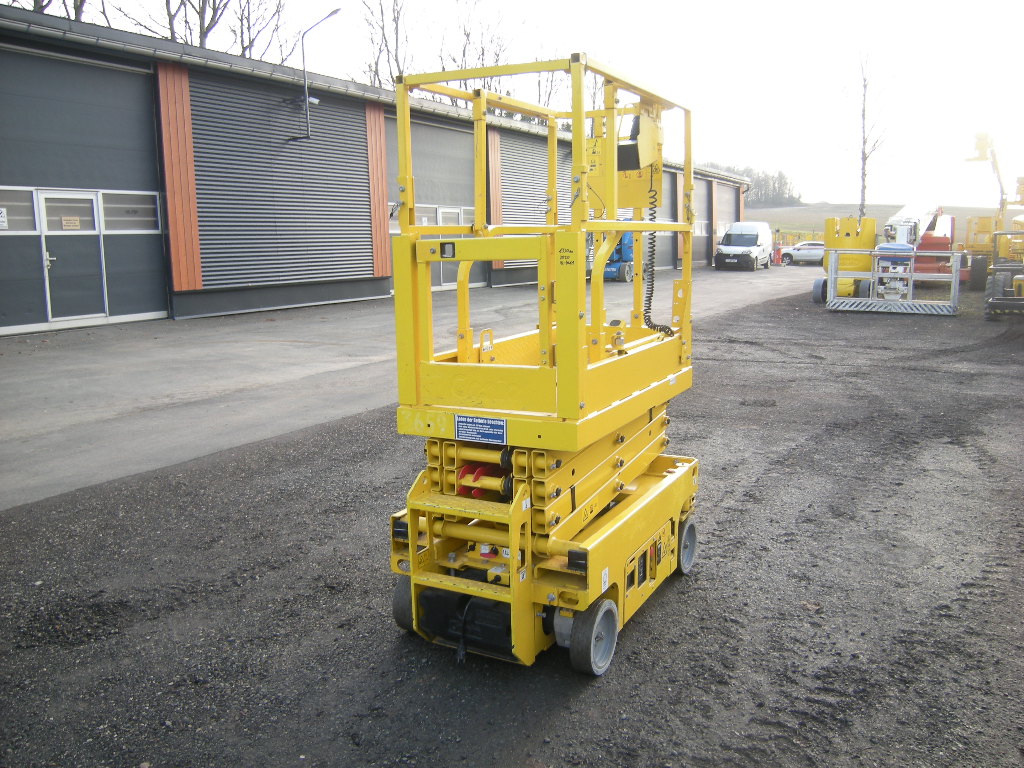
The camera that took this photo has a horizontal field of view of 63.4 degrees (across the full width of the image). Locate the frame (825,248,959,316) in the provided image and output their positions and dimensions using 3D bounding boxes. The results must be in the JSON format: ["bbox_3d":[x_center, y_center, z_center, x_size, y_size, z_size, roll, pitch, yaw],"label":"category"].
[{"bbox_3d":[7.323,-1.948,15.900,2.330,1.170,0.880,5,11,26],"label":"frame"}]

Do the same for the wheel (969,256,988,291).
[{"bbox_3d":[12.040,-2.842,21.400,0.370,0.890,0.890,4,11,31],"label":"wheel"}]

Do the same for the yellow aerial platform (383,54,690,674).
[{"bbox_3d":[0.156,-0.103,3.171,0.770,1.980,1.420,4,11,28],"label":"yellow aerial platform"}]

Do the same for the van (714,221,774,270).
[{"bbox_3d":[10.470,-6.220,37.450,1.830,2.100,4.550,3,10,27],"label":"van"}]

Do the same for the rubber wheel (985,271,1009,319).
[{"bbox_3d":[8.114,-1.452,13.900,0.310,0.760,0.760,5,11,34],"label":"rubber wheel"}]

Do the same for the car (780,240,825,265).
[{"bbox_3d":[18.311,-8.083,51.500,4.400,1.550,1.820,3,10,28],"label":"car"}]

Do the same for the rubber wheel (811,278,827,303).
[{"bbox_3d":[6.838,-2.044,18.300,0.210,0.560,0.560,6,12,40],"label":"rubber wheel"}]

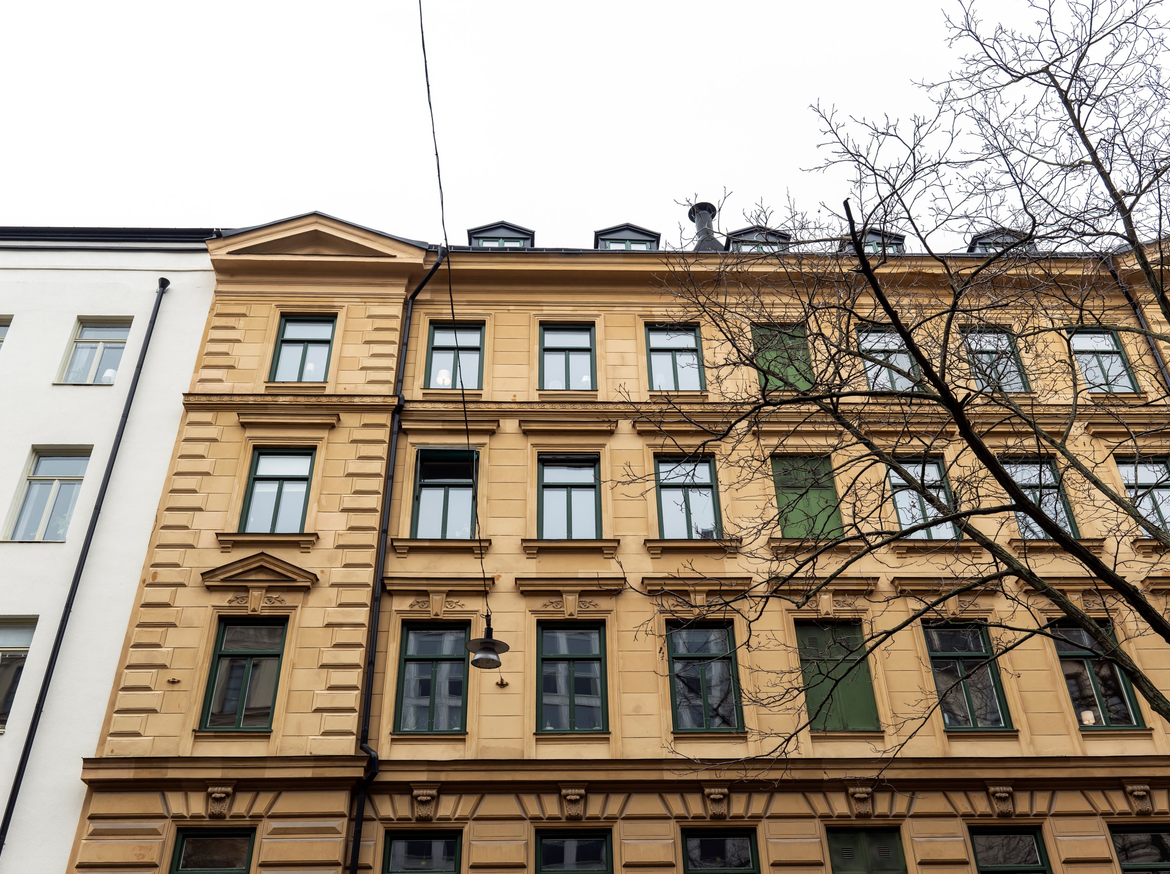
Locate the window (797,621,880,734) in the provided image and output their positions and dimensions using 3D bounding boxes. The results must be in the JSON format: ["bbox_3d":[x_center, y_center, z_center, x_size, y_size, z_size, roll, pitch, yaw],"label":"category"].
[{"bbox_3d":[4.453,4.229,18.787,1.214,2.066,0.150,0,-33,-3],"label":"window"}]

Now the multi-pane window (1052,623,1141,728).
[{"bbox_3d":[9.160,4.273,19.050,1.214,2.066,0.150,0,-33,-3],"label":"multi-pane window"}]

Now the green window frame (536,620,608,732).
[{"bbox_3d":[-0.230,4.294,18.909,1.277,2.143,0.160,0,-35,-2],"label":"green window frame"}]

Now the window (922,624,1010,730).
[{"bbox_3d":[6.445,4.080,17.978,1.124,1.944,0.150,0,-36,-2],"label":"window"}]

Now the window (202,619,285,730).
[{"bbox_3d":[-5.789,4.062,18.105,1.214,2.066,0.150,0,-33,-3],"label":"window"}]

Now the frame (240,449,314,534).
[{"bbox_3d":[-5.806,1.031,20.100,1.214,1.938,0.150,0,-33,-3],"label":"frame"}]

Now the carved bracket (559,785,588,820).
[{"bbox_3d":[-0.179,5.925,17.119,0.450,0.540,0.250,0,-33,-3],"label":"carved bracket"}]

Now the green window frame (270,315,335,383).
[{"bbox_3d":[-5.677,-1.718,21.399,1.142,1.826,0.150,0,-36,-2],"label":"green window frame"}]

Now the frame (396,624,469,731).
[{"bbox_3d":[-2.516,4.016,17.645,1.153,1.954,0.150,0,-36,-2],"label":"frame"}]

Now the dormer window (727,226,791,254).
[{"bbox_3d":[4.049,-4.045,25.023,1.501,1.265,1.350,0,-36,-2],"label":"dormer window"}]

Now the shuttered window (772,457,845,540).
[{"bbox_3d":[4.472,1.269,21.270,1.260,2.030,0.160,0,-35,-2],"label":"shuttered window"}]

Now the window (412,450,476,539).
[{"bbox_3d":[-2.756,1.186,20.929,1.260,2.060,0.250,0,-35,-2],"label":"window"}]

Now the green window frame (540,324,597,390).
[{"bbox_3d":[-0.377,-1.722,23.174,1.232,1.939,0.160,0,-35,-2],"label":"green window frame"}]

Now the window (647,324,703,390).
[{"bbox_3d":[1.924,-1.667,22.550,1.214,1.832,0.150,0,-33,-3],"label":"window"}]

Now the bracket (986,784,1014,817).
[{"bbox_3d":[6.517,5.714,16.575,0.400,0.473,0.210,0,-36,-2],"label":"bracket"}]

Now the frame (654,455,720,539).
[{"bbox_3d":[1.912,1.198,19.854,1.148,1.899,0.150,0,-36,-2],"label":"frame"}]

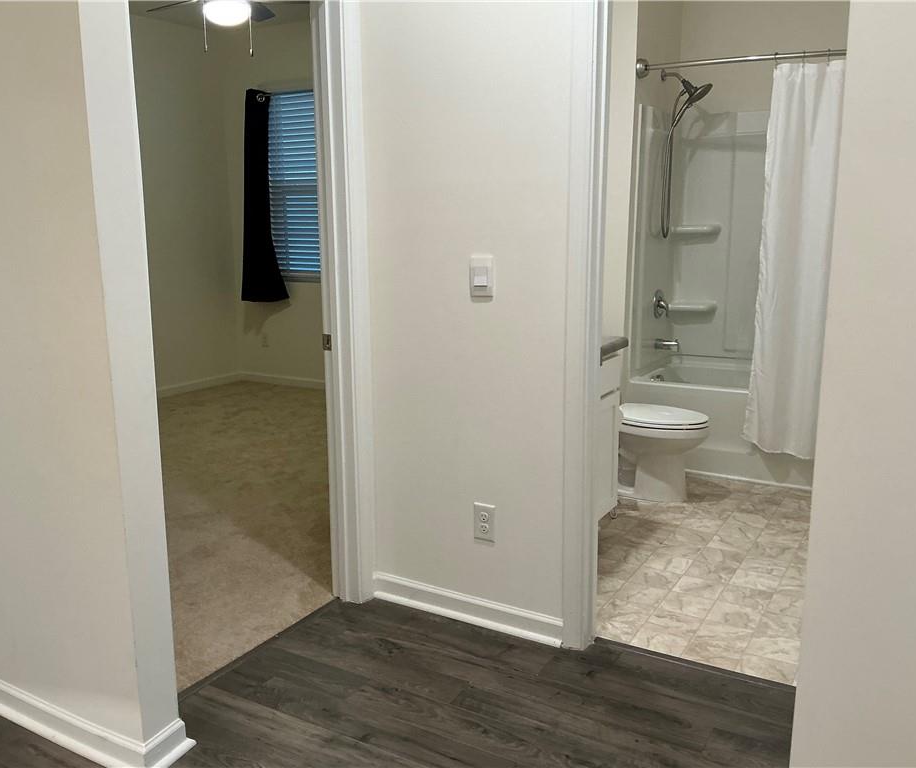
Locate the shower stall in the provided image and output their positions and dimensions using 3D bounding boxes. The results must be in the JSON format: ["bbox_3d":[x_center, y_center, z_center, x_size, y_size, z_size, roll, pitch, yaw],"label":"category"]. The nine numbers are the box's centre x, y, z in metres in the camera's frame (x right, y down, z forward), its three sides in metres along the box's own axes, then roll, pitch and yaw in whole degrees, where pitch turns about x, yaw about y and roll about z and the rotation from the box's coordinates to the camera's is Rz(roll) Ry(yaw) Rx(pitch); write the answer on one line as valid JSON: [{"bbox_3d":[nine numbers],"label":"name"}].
[{"bbox_3d":[1.768,-0.489,4.328,1.524,1.888,0.785,6,13,30],"label":"shower stall"}]

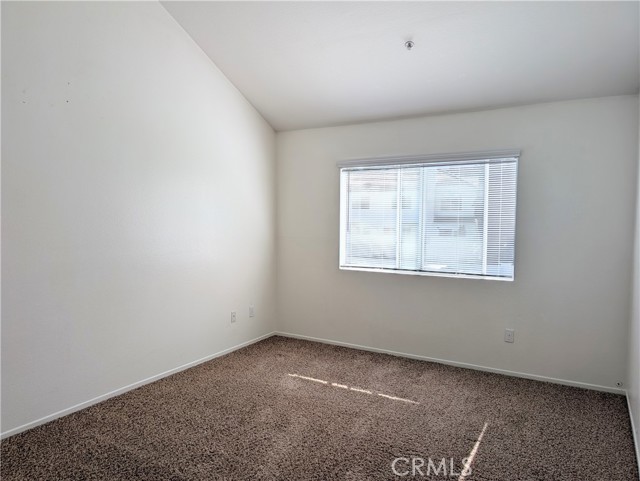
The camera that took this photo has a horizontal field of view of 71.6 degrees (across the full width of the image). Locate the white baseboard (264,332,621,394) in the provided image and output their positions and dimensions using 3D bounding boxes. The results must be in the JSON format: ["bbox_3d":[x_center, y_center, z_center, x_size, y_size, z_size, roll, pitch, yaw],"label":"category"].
[{"bbox_3d":[0.983,1.191,4.503,3.507,0.044,0.016,2,3,30],"label":"white baseboard"}]

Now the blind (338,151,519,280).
[{"bbox_3d":[0.999,-0.247,4.471,1.843,1.177,0.110,2,3,30],"label":"blind"}]

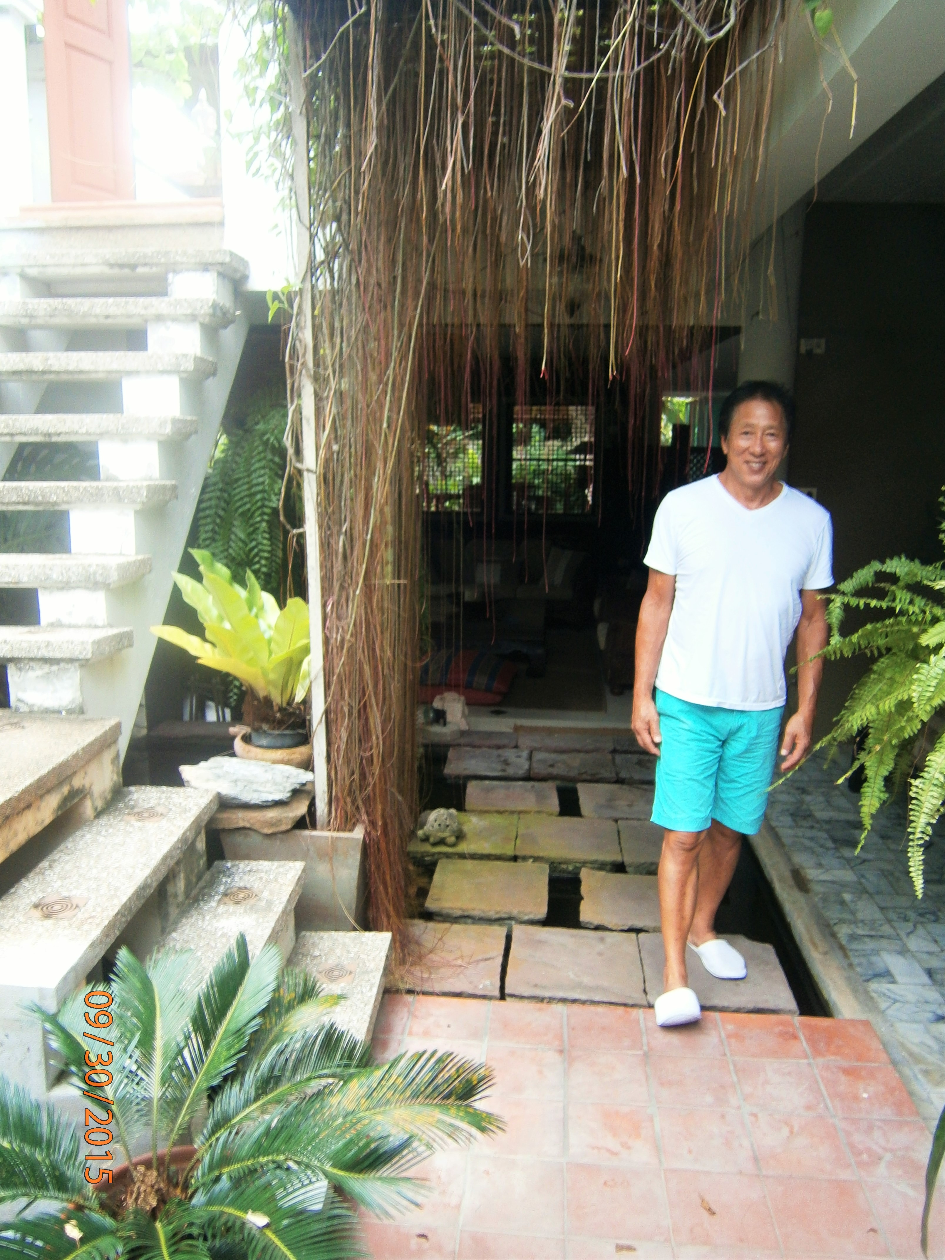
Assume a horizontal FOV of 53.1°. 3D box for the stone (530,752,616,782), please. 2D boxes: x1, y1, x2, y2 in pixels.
[{"bbox_3d":[0.497,0.698,4.739,0.397,0.060,0.380,1,10,6],"label":"stone"}]

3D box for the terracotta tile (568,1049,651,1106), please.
[{"bbox_3d":[0.337,1.125,2.367,0.200,0.020,0.198,1,11,5],"label":"terracotta tile"}]

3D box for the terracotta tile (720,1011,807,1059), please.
[{"bbox_3d":[0.761,1.075,2.478,0.198,0.020,0.192,1,10,5],"label":"terracotta tile"}]

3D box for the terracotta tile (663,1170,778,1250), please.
[{"bbox_3d":[0.507,1.203,1.952,0.200,0.020,0.198,1,11,5],"label":"terracotta tile"}]

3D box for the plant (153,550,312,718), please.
[{"bbox_3d":[-0.837,0.016,3.419,0.620,0.580,0.600,1,11,5],"label":"plant"}]

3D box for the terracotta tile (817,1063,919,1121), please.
[{"bbox_3d":[0.944,1.112,2.275,0.191,0.015,0.194,1,10,6],"label":"terracotta tile"}]

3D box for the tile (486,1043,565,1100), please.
[{"bbox_3d":[0.125,1.103,2.345,0.197,0.020,0.194,1,11,5],"label":"tile"}]

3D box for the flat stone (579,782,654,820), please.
[{"bbox_3d":[0.685,0.790,4.213,0.405,0.060,0.405,1,10,6],"label":"flat stone"}]

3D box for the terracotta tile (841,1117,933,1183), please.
[{"bbox_3d":[0.920,1.148,2.069,0.190,0.020,0.198,1,10,5],"label":"terracotta tile"}]

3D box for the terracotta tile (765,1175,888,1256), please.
[{"bbox_3d":[0.705,1.180,1.892,0.198,0.020,0.198,1,10,5],"label":"terracotta tile"}]

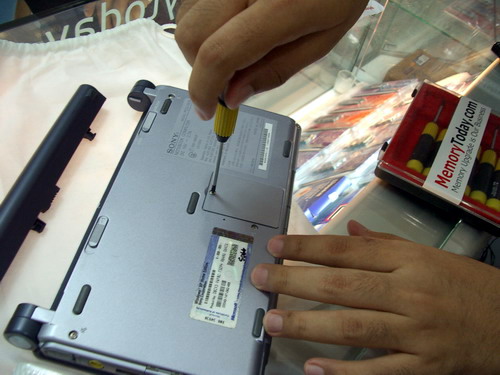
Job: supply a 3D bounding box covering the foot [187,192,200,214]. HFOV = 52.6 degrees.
[{"bbox_3d":[-0.046,0.013,0.406,0.006,0.003,0.021,14,48,-2],"label":"foot"}]

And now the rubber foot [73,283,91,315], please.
[{"bbox_3d":[-0.112,0.074,0.336,0.006,0.003,0.021,14,48,-2],"label":"rubber foot"}]

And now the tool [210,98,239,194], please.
[{"bbox_3d":[-0.017,-0.044,0.362,0.017,0.152,0.017,13,48,-1],"label":"tool"}]

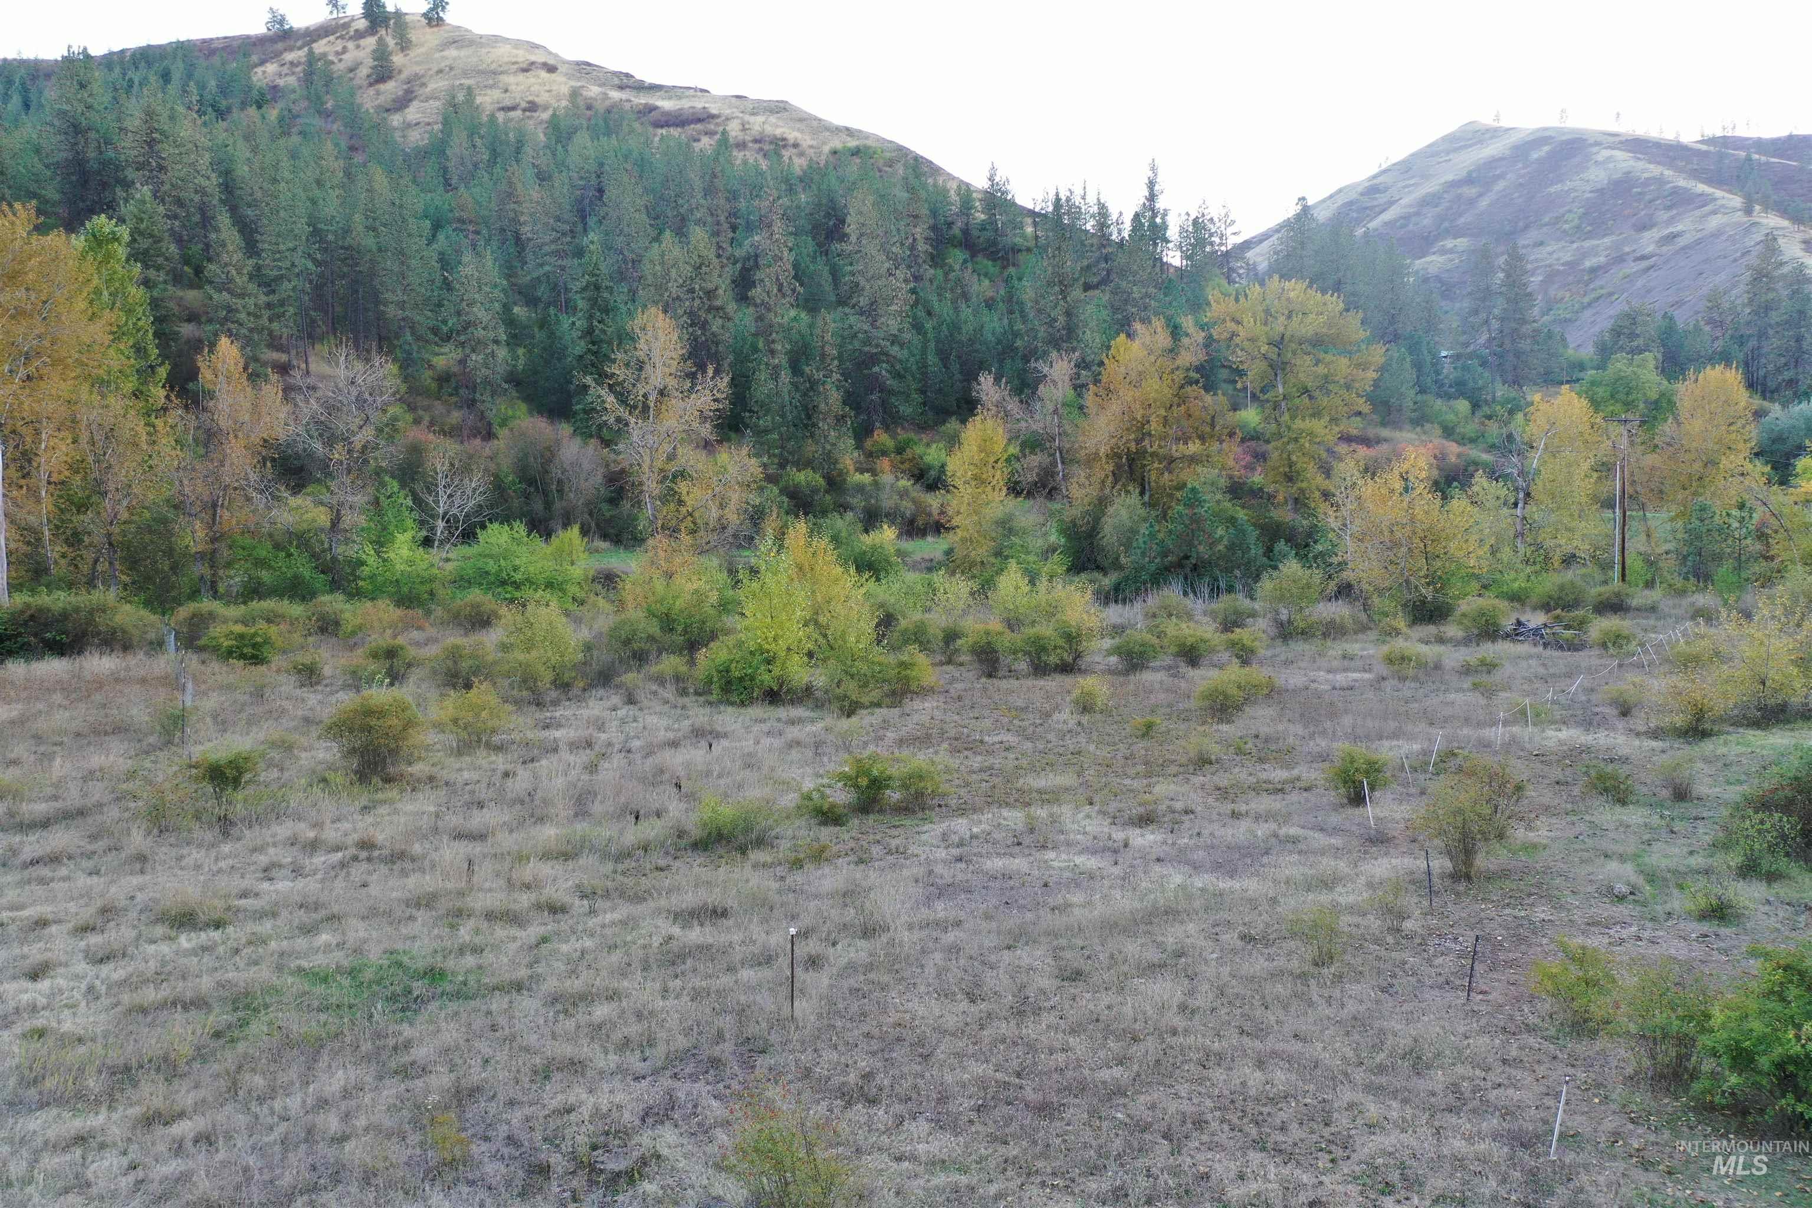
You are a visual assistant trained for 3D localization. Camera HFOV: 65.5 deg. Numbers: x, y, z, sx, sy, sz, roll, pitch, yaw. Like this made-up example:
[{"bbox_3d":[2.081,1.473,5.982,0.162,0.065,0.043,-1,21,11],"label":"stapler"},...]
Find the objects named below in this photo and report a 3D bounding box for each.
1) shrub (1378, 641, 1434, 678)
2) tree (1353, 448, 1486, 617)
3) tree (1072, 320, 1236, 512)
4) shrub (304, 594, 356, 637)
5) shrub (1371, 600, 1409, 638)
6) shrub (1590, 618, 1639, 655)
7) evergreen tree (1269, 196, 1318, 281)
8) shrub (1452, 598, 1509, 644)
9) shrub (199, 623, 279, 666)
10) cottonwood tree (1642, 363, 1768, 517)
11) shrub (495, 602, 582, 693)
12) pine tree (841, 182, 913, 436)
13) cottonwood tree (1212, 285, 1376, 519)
[{"bbox_3d":[18.753,2.069,52.800,2.080,1.365,1.976,0,5,0],"label":"shrub"},{"bbox_3d":[26.587,-3.631,73.000,7.188,8.931,6.828,0,5,0],"label":"tree"},{"bbox_3d":[18.287,-13.678,104.025,12.020,14.410,11.660,0,8,0],"label":"tree"},{"bbox_3d":[-27.652,0.544,67.636,2.510,1.980,2.260,0,7,0],"label":"shrub"},{"bbox_3d":[21.767,0.639,63.454,1.657,1.797,1.574,2,6,19],"label":"shrub"},{"bbox_3d":[29.253,1.324,58.243,2.050,1.400,1.990,0,8,0],"label":"shrub"},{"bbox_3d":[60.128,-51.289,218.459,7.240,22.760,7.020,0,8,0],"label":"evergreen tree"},{"bbox_3d":[25.495,0.754,62.500,2.523,1.989,2.397,0,5,0],"label":"shrub"},{"bbox_3d":[-26.350,1.599,55.692,3.190,1.550,2.550,0,8,0],"label":"shrub"},{"bbox_3d":[66.926,-12.982,118.000,9.960,14.110,9.460,0,5,0],"label":"cottonwood tree"},{"bbox_3d":[-12.808,1.512,49.136,2.961,3.237,2.813,-2,6,-15],"label":"shrub"},{"bbox_3d":[-3.164,-31.997,153.641,7.717,26.130,7.331,0,6,-1],"label":"pine tree"},{"bbox_3d":[36.139,-18.697,130.822,15.901,22.659,15.106,1,6,15],"label":"cottonwood tree"}]

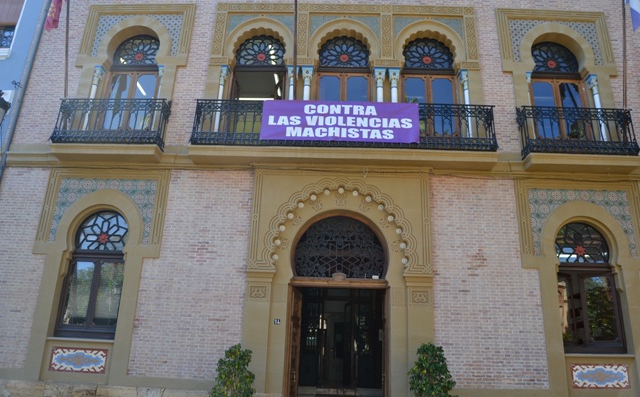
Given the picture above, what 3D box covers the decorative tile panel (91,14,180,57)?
[{"bbox_3d":[-4.302,-3.848,11.388,2.029,1.139,0.050,1,-17,1],"label":"decorative tile panel"}]

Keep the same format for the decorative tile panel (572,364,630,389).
[{"bbox_3d":[5.307,3.362,9.053,1.076,0.434,0.040,1,-17,1],"label":"decorative tile panel"}]

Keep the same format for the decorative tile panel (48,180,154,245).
[{"bbox_3d":[-4.517,0.262,10.137,2.076,1.409,0.050,1,-17,1],"label":"decorative tile panel"}]

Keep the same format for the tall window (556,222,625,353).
[{"bbox_3d":[5.391,1.765,9.687,1.242,2.616,0.150,1,-17,1],"label":"tall window"}]

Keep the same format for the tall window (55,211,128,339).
[{"bbox_3d":[-4.597,1.521,9.934,1.252,2.616,0.150,1,-17,1],"label":"tall window"}]

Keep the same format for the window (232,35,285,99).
[{"bbox_3d":[-1.427,-2.504,11.150,1.222,2.959,0.150,1,-17,1],"label":"window"}]

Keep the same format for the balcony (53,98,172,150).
[{"bbox_3d":[-4.476,-1.573,10.412,2.313,1.050,0.480,1,-17,1],"label":"balcony"}]

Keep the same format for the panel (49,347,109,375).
[{"bbox_3d":[-4.669,3.132,9.296,1.101,0.434,0.040,1,-17,1],"label":"panel"}]

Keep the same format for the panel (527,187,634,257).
[{"bbox_3d":[5.390,0.514,9.890,2.076,1.409,0.050,1,-17,1],"label":"panel"}]

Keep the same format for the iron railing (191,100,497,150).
[{"bbox_3d":[0.501,-1.466,10.293,6.403,1.040,0.480,1,-17,1],"label":"iron railing"}]

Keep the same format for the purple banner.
[{"bbox_3d":[0.432,-1.611,10.085,3.300,0.909,0.030,1,-17,1],"label":"purple banner"}]

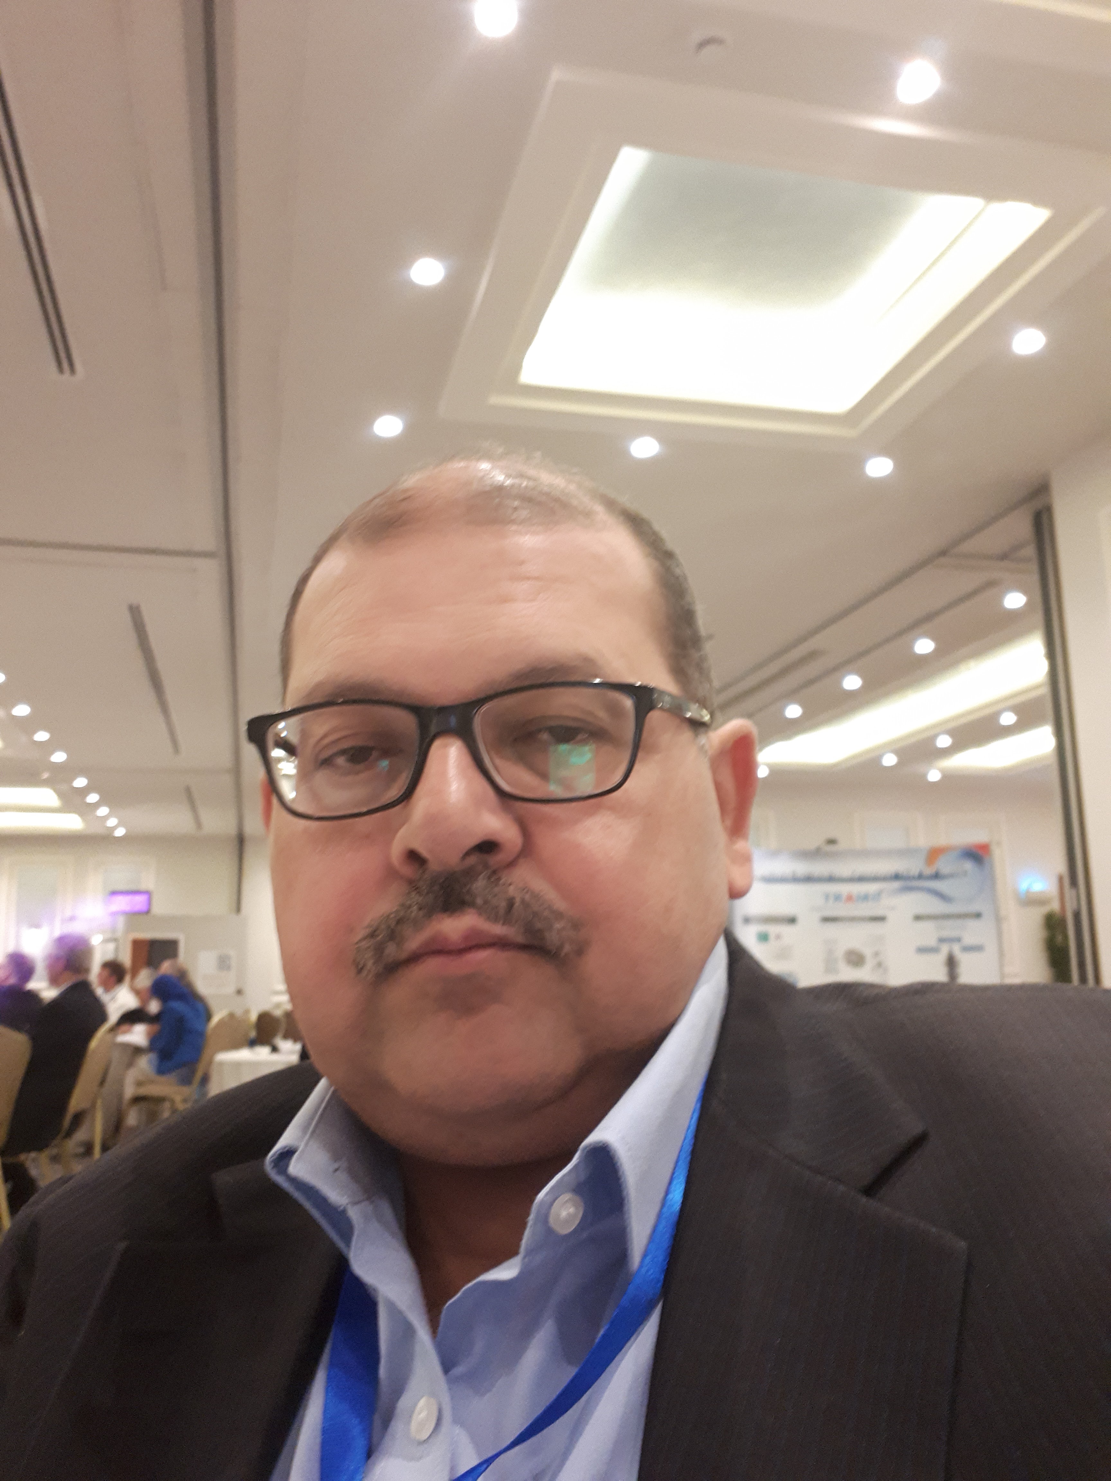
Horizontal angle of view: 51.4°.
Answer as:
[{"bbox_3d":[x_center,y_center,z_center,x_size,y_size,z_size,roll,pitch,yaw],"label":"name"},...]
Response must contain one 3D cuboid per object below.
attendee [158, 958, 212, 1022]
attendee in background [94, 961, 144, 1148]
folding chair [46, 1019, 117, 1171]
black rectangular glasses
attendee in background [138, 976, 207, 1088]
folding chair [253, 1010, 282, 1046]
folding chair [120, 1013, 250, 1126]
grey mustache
[{"bbox_3d":[-2.897,2.277,8.700,0.750,1.290,0.500,-3,-12,6],"label":"attendee"},{"bbox_3d":[-3.218,2.238,8.400,0.750,1.280,0.500,-1,-12,-6],"label":"attendee in background"},{"bbox_3d":[-2.325,1.740,5.200,0.580,0.920,0.460,-3,-11,3],"label":"folding chair"},{"bbox_3d":[-0.021,0.010,0.428,0.138,0.047,0.130,-6,-6,10],"label":"black rectangular glasses"},{"bbox_3d":[-2.516,2.112,7.600,0.720,1.160,0.480,-6,-12,18],"label":"attendee in background"},{"bbox_3d":[-1.975,2.307,8.000,0.570,0.910,0.460,7,-15,-38],"label":"folding chair"},{"bbox_3d":[-2.385,2.210,7.500,0.580,0.920,0.460,-6,-12,18],"label":"folding chair"},{"bbox_3d":[-0.028,0.059,0.372,0.076,0.036,0.025,-6,-6,10],"label":"grey mustache"}]

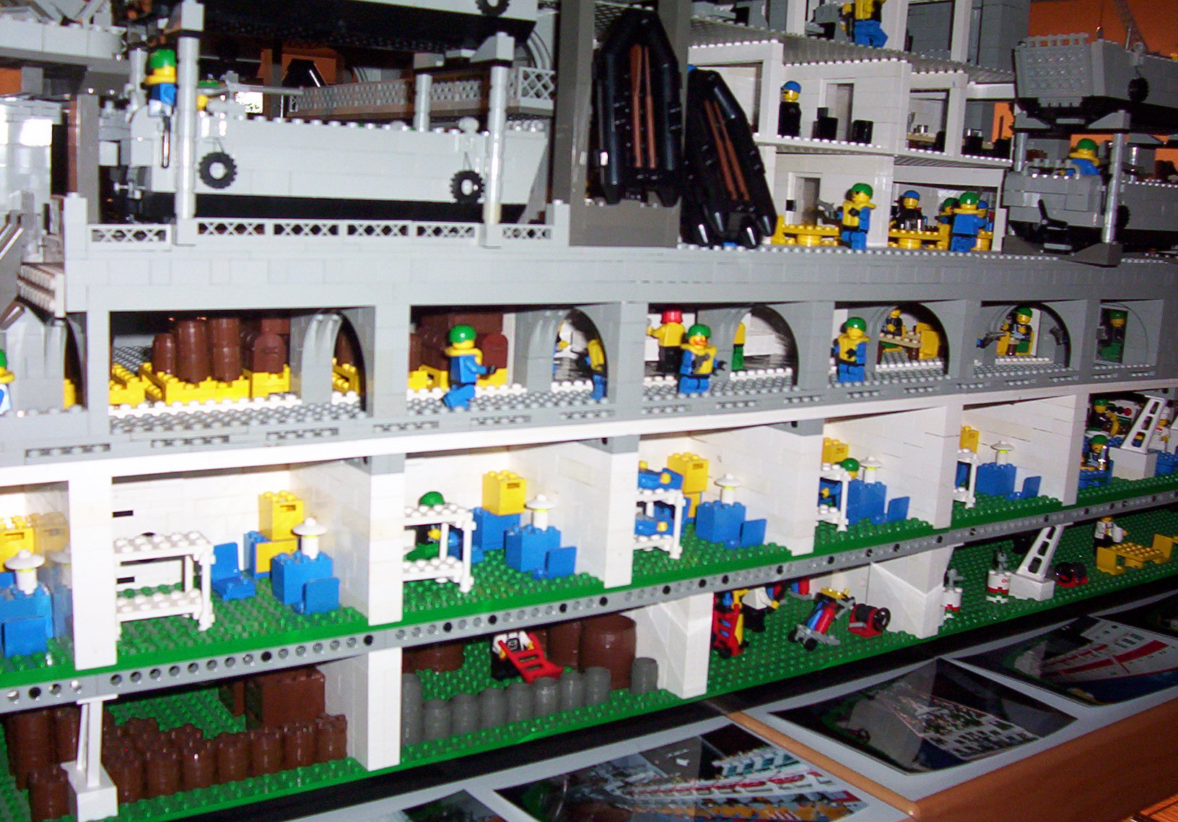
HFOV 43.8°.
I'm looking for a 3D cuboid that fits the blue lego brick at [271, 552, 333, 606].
[{"bbox_3d":[-0.131,0.075,0.666,0.024,0.021,0.016,-4,12,-38],"label":"blue lego brick"}]

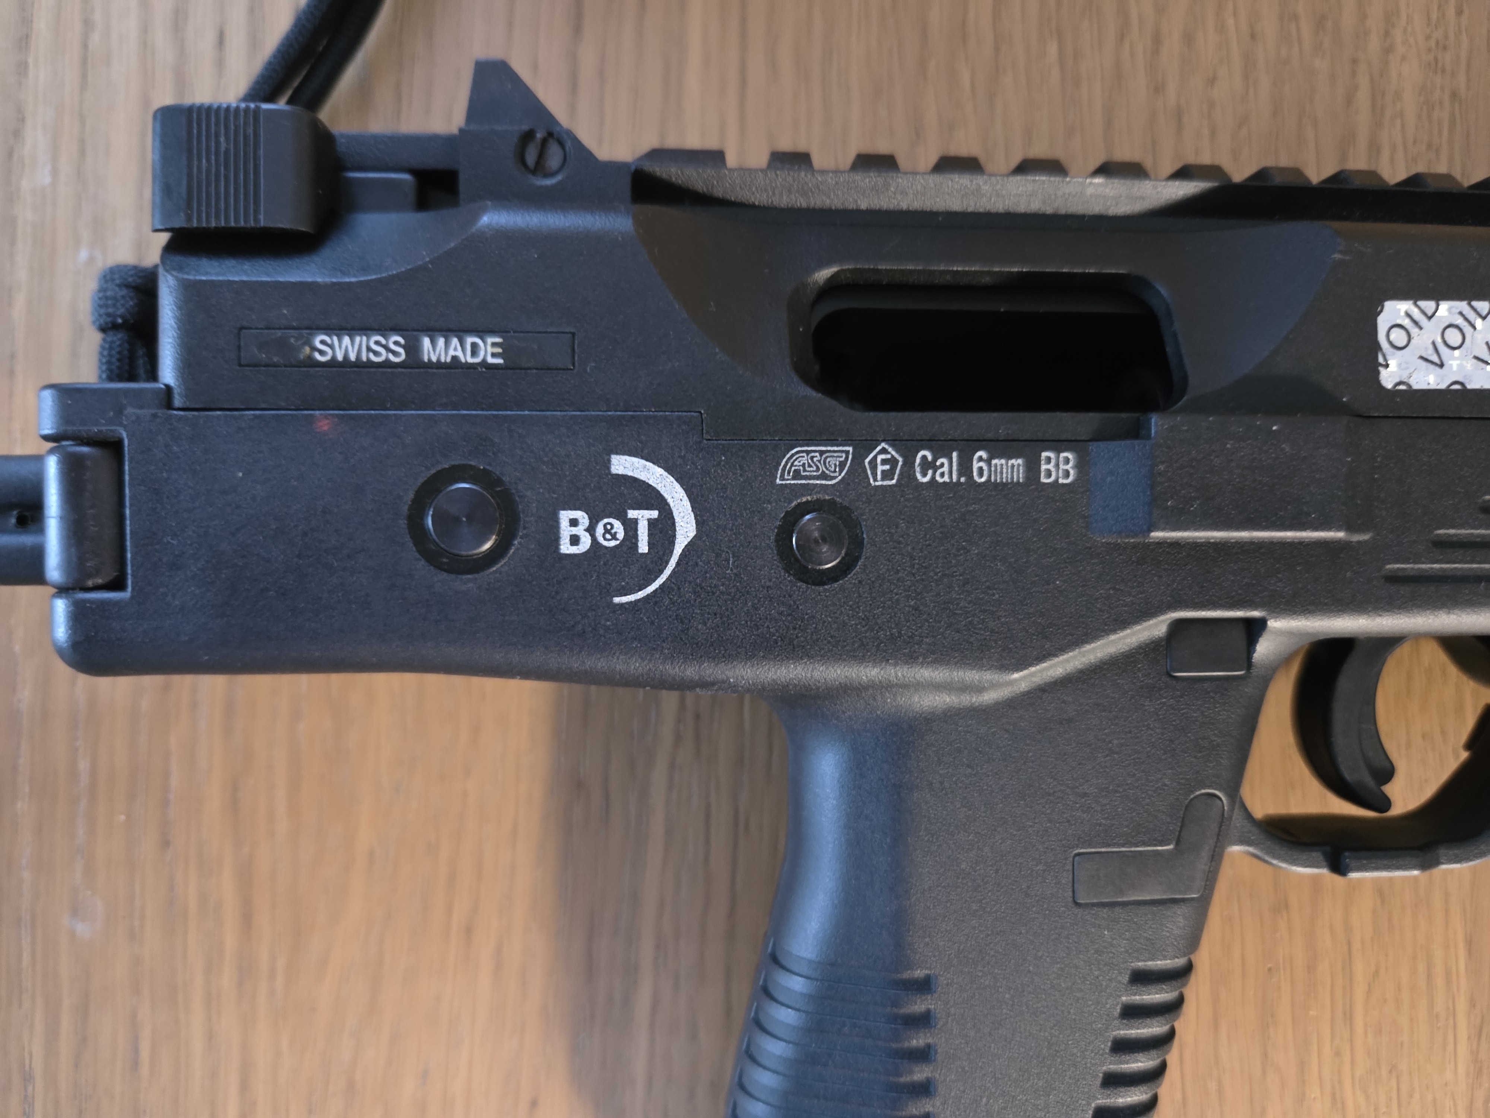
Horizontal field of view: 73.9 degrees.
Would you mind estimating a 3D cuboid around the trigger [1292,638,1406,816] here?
[{"bbox_3d":[0.080,0.021,0.130,0.012,0.008,0.024,-1,91,-5],"label":"trigger"}]

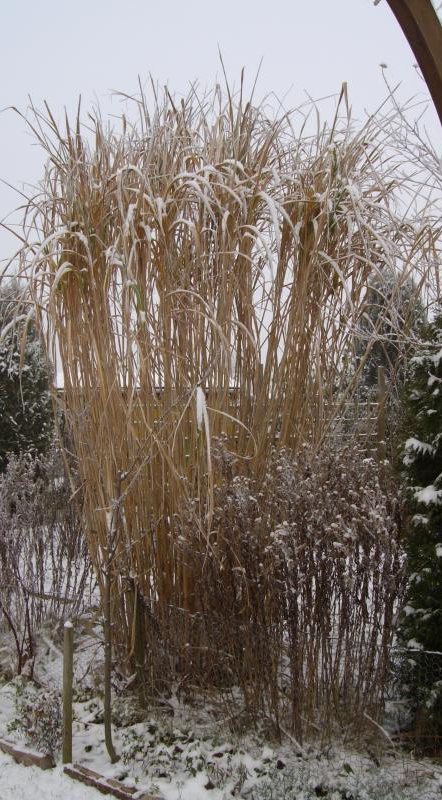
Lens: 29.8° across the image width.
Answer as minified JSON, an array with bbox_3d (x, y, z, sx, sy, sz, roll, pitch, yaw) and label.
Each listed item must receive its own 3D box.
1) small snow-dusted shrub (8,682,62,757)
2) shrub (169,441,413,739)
[{"bbox_3d":[-0.773,1.315,3.470,0.225,0.275,0.220,0,1,0],"label":"small snow-dusted shrub"},{"bbox_3d":[0.306,0.833,3.950,1.100,1.220,0.850,0,1,0],"label":"shrub"}]

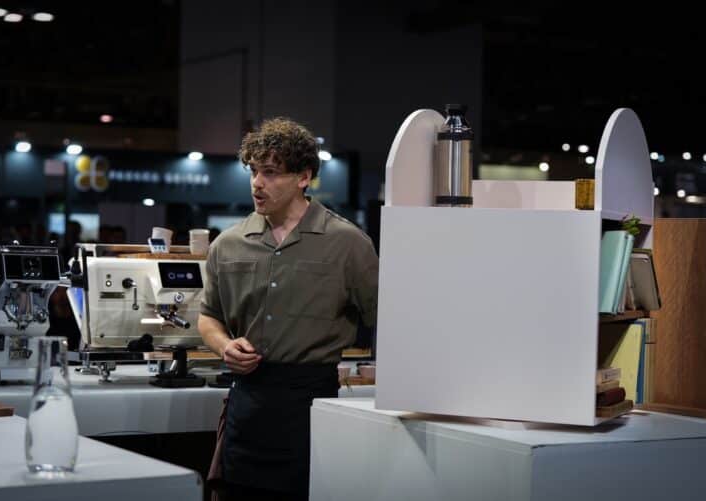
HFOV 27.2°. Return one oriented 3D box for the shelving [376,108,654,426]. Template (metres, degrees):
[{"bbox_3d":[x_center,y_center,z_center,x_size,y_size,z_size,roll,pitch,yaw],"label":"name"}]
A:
[{"bbox_3d":[0.470,0.024,4.110,0.600,0.835,0.635,1,0,22],"label":"shelving"}]

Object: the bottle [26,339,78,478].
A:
[{"bbox_3d":[-0.617,0.314,2.990,0.106,0.267,0.106,0,-1,0],"label":"bottle"}]

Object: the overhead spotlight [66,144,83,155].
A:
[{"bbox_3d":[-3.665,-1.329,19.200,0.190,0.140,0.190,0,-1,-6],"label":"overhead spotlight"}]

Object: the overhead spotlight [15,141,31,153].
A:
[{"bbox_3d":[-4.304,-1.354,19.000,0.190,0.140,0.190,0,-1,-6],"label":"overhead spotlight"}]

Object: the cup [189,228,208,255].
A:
[{"bbox_3d":[-0.570,-0.030,5.400,0.076,0.094,0.076,0,-1,0],"label":"cup"}]

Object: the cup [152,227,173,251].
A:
[{"bbox_3d":[-0.705,-0.040,5.400,0.077,0.092,0.077,5,-1,0],"label":"cup"}]

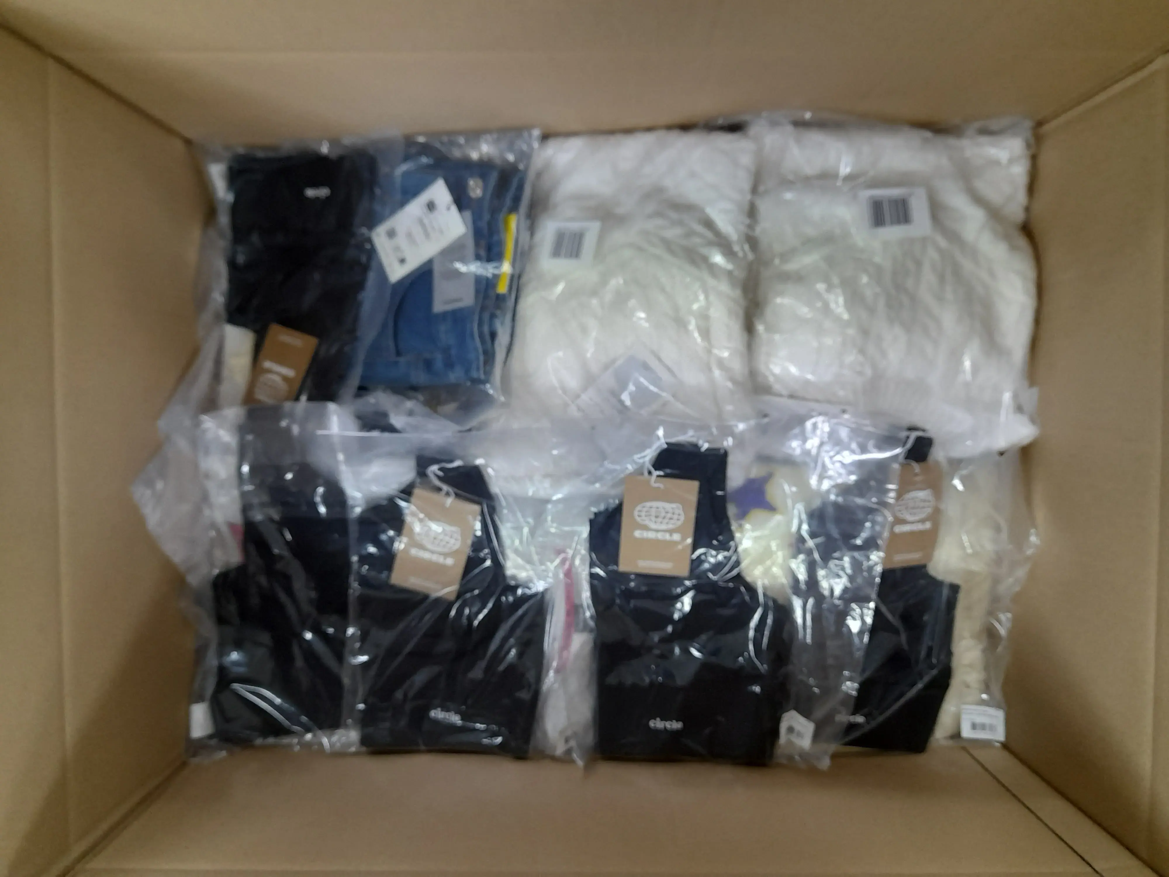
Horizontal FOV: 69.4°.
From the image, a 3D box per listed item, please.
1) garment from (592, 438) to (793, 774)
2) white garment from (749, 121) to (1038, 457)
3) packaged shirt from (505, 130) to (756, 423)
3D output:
[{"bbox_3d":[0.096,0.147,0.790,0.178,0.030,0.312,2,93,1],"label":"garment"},{"bbox_3d":[0.281,-0.135,0.785,0.262,0.075,0.298,1,93,1],"label":"white garment"},{"bbox_3d":[0.043,-0.141,0.778,0.220,0.065,0.280,3,93,0],"label":"packaged shirt"}]

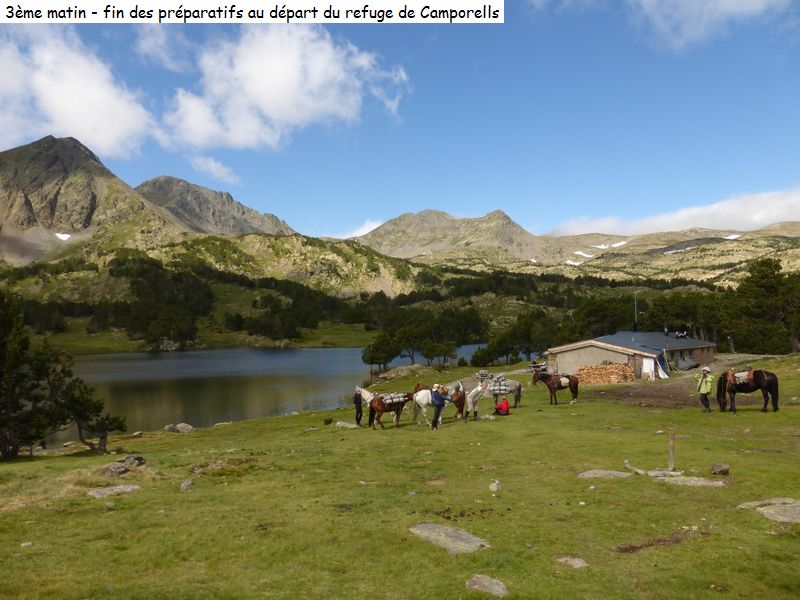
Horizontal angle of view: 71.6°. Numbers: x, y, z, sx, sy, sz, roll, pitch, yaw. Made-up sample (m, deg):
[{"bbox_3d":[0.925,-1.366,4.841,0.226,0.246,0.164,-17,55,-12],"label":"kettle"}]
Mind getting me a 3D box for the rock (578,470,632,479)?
[{"bbox_3d":[4.335,3.691,11.700,1.100,0.140,0.500,0,-1,0],"label":"rock"}]

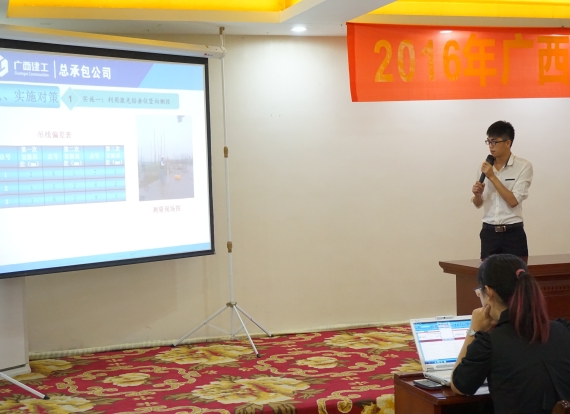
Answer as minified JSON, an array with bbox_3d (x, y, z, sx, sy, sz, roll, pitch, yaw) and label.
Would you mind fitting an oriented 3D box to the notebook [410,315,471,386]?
[{"bbox_3d":[0.791,0.633,3.960,0.340,0.229,0.359,-3,3,-15],"label":"notebook"}]

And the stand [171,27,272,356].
[{"bbox_3d":[-0.457,-0.138,7.382,0.927,2.630,0.784,-3,3,-19],"label":"stand"}]

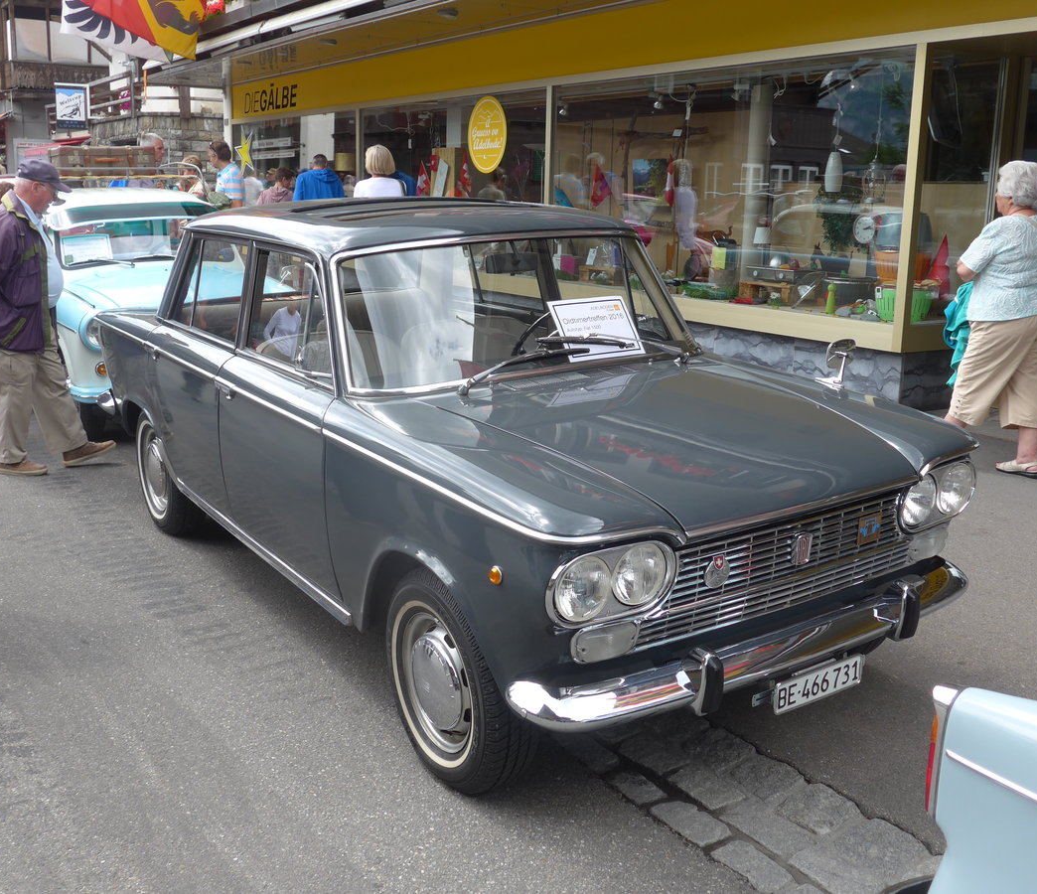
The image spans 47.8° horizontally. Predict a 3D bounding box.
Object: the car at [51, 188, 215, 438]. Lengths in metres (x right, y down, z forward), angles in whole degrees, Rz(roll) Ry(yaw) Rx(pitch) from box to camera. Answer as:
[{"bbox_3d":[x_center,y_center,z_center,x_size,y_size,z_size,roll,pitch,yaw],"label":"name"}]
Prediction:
[{"bbox_3d":[-2.583,-1.040,7.882,1.490,1.460,3.360,-9,17,-32],"label":"car"}]

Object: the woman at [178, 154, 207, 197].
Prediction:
[{"bbox_3d":[-3.070,-1.951,11.186,0.340,1.620,0.480,-12,18,-43],"label":"woman"}]

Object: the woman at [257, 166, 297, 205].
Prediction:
[{"bbox_3d":[-2.380,-1.988,11.682,0.460,1.580,0.320,6,15,23],"label":"woman"}]

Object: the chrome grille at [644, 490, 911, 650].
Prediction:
[{"bbox_3d":[0.654,0.263,2.849,0.930,0.240,0.075,-10,17,-32],"label":"chrome grille"}]

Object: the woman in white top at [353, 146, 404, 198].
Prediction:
[{"bbox_3d":[-1.069,-1.515,9.190,0.460,1.650,0.320,2,13,7],"label":"woman in white top"}]

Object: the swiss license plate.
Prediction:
[{"bbox_3d":[0.727,0.571,2.822,0.300,0.080,0.012,-10,17,-32],"label":"swiss license plate"}]

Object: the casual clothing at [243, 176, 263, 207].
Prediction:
[{"bbox_3d":[-2.746,-2.444,12.081,0.460,0.700,0.280,-1,13,-6],"label":"casual clothing"}]

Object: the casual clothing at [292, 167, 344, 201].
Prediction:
[{"bbox_3d":[-1.985,-2.420,11.683,0.540,0.720,0.320,1,13,3],"label":"casual clothing"}]

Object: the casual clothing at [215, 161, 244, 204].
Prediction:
[{"bbox_3d":[-2.450,-2.089,10.083,0.300,0.720,0.460,-3,14,-14],"label":"casual clothing"}]

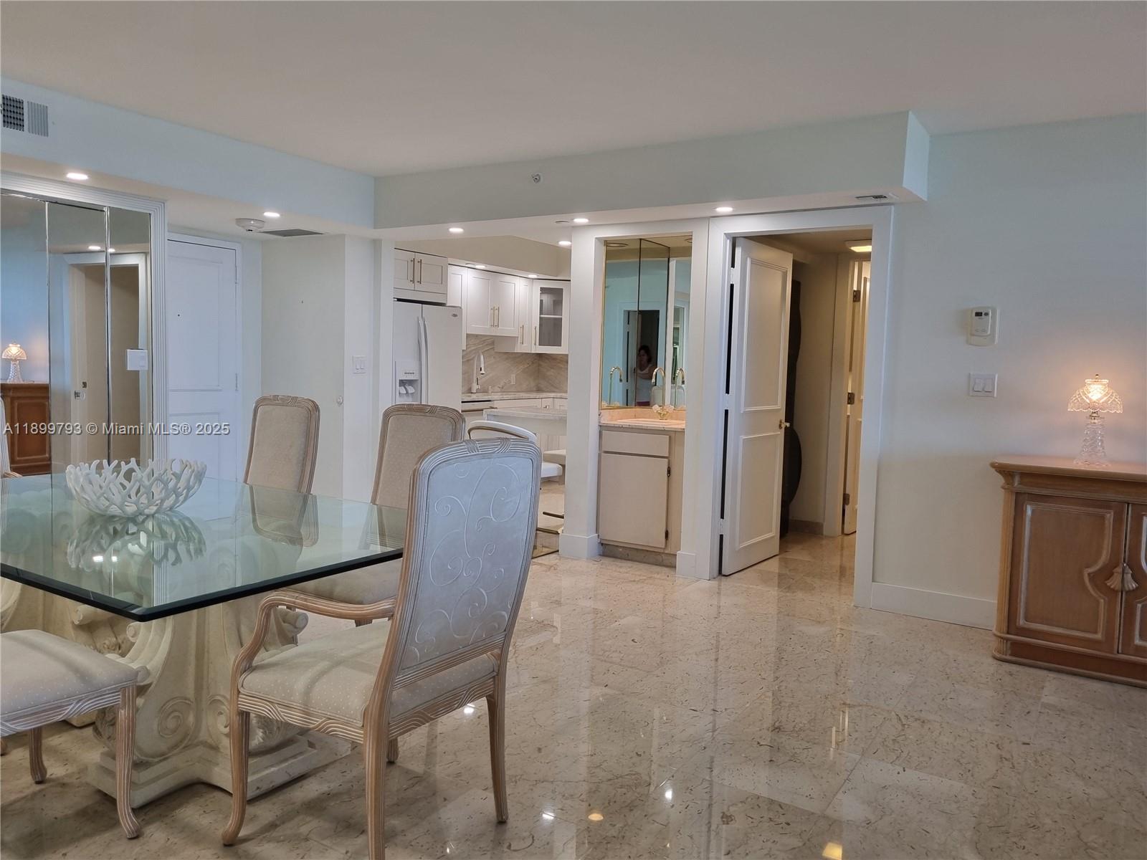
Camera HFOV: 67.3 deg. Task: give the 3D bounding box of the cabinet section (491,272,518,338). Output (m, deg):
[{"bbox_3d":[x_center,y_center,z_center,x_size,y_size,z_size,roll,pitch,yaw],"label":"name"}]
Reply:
[{"bbox_3d":[-0.821,-1.274,8.883,0.330,0.615,0.420,4,5,33],"label":"cabinet section"}]

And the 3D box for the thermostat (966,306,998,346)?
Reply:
[{"bbox_3d":[2.034,-0.516,4.288,0.134,0.195,0.040,4,5,32],"label":"thermostat"}]

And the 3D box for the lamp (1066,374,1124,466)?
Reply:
[{"bbox_3d":[2.317,-0.044,3.833,0.244,0.402,0.244,4,5,32],"label":"lamp"}]

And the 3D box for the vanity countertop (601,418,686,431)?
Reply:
[{"bbox_3d":[0.570,-0.025,5.656,0.661,0.030,0.571,4,5,32],"label":"vanity countertop"}]

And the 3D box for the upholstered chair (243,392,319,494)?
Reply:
[{"bbox_3d":[-1.471,0.410,3.692,0.545,1.102,0.668,4,5,32],"label":"upholstered chair"}]

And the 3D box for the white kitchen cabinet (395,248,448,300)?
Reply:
[{"bbox_3d":[-1.551,-1.270,7.186,0.610,0.396,0.811,4,5,32],"label":"white kitchen cabinet"}]

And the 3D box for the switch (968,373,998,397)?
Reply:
[{"bbox_3d":[2.053,-0.224,4.310,0.126,0.119,0.015,4,5,32],"label":"switch"}]

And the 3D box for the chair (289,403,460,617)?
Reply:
[{"bbox_3d":[-0.783,0.463,3.267,0.545,1.102,0.668,4,5,32],"label":"chair"}]

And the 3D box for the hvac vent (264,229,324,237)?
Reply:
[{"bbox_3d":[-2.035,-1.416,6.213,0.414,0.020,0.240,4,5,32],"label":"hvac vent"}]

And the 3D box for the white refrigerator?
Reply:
[{"bbox_3d":[-1.507,-0.181,7.204,0.800,1.715,0.850,4,5,32],"label":"white refrigerator"}]

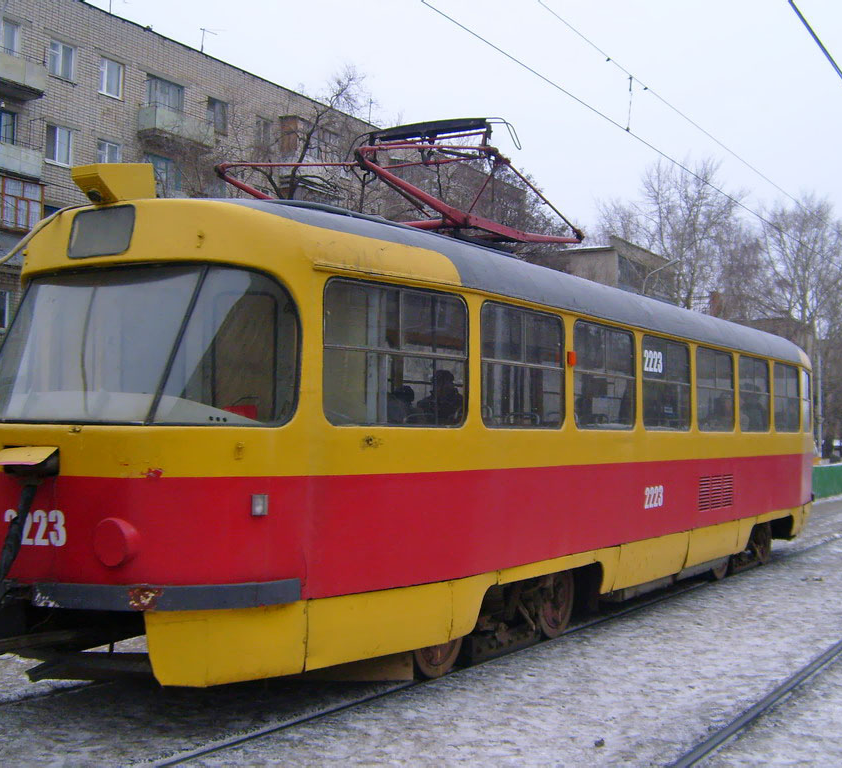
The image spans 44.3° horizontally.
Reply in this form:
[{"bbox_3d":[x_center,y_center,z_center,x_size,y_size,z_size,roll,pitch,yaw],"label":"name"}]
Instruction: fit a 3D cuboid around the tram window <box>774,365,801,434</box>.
[{"bbox_3d":[4.787,0.214,13.596,0.070,0.889,1.285,-1,-3,34],"label":"tram window"}]

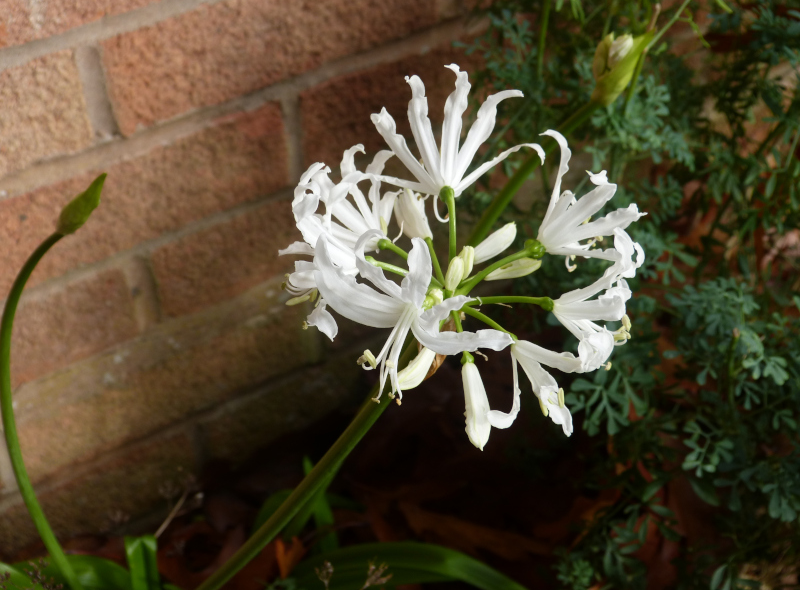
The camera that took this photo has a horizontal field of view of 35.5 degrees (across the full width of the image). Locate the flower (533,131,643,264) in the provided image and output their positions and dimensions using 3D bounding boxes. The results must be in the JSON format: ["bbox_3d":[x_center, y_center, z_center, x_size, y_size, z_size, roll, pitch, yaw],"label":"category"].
[{"bbox_3d":[0.090,-0.046,0.590,0.042,0.050,0.052,-16,42,-14],"label":"flower"}]

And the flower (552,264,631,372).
[{"bbox_3d":[0.090,0.009,0.578,0.038,0.043,0.044,6,41,11],"label":"flower"}]

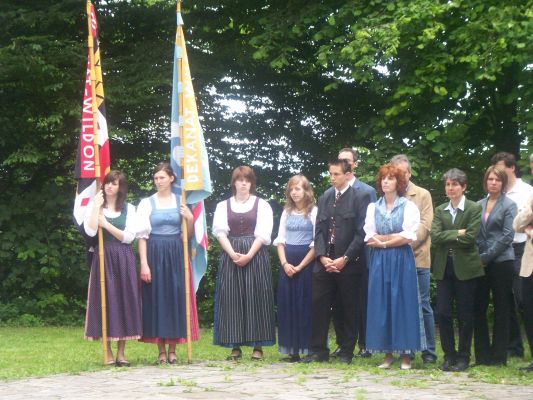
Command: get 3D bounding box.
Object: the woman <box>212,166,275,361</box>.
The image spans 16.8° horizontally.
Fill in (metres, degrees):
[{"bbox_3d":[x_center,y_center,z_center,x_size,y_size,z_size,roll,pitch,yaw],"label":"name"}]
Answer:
[{"bbox_3d":[-0.195,0.562,15.950,0.540,1.717,0.460,0,0,-2],"label":"woman"}]

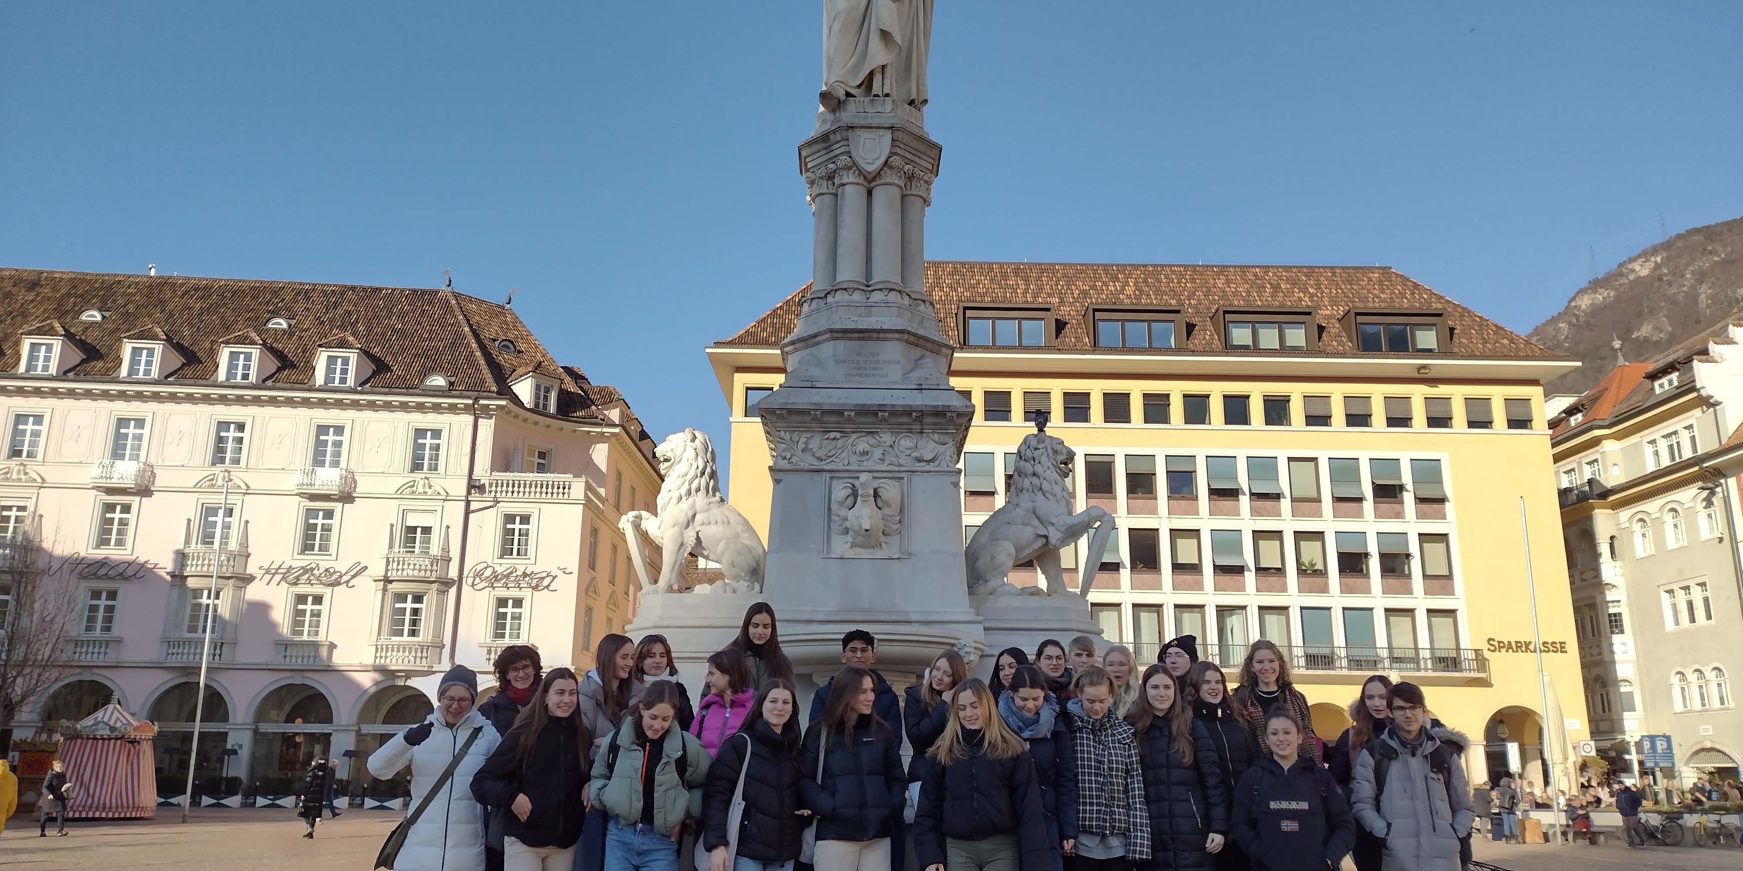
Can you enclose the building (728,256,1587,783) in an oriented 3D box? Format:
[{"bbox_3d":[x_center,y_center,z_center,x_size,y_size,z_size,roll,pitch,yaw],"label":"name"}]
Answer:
[{"bbox_3d":[12.216,4.719,66.704,39.518,28.344,14.000,1,-15,-1],"label":"building"}]

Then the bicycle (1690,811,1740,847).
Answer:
[{"bbox_3d":[23.928,11.144,38.500,1.700,1.000,0.580,5,-16,-14],"label":"bicycle"}]

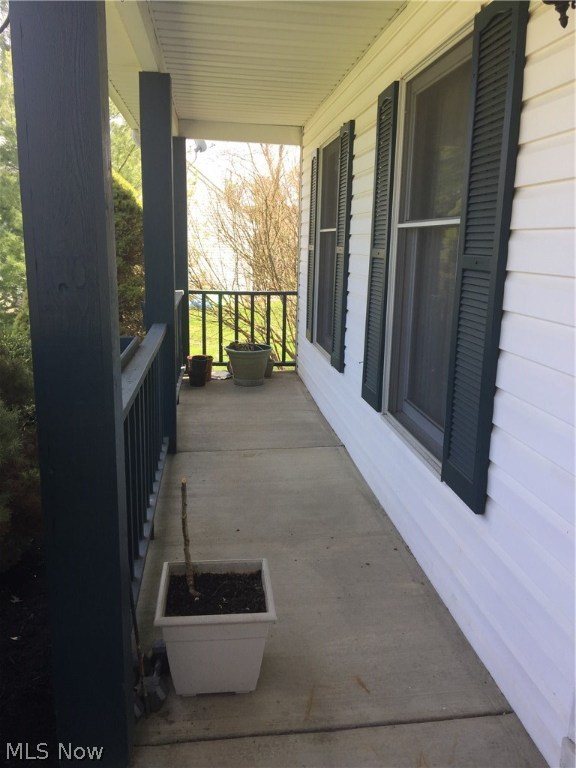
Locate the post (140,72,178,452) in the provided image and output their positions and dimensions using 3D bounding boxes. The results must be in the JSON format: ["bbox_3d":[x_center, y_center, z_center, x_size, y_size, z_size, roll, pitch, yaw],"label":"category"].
[{"bbox_3d":[-0.829,-0.716,4.175,0.188,2.370,0.188,0,12,-7],"label":"post"}]

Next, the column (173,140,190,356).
[{"bbox_3d":[-1.118,-1.232,6.569,0.188,2.370,0.188,0,12,-7],"label":"column"}]

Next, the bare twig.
[{"bbox_3d":[-0.307,0.488,2.022,0.052,0.411,0.041,0,12,-7],"label":"bare twig"}]

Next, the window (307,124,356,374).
[{"bbox_3d":[0.318,-1.044,5.056,0.074,1.640,1.630,0,12,-7],"label":"window"}]

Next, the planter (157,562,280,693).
[{"bbox_3d":[-0.235,0.796,2.095,0.352,0.301,0.352,0,12,-7],"label":"planter"}]

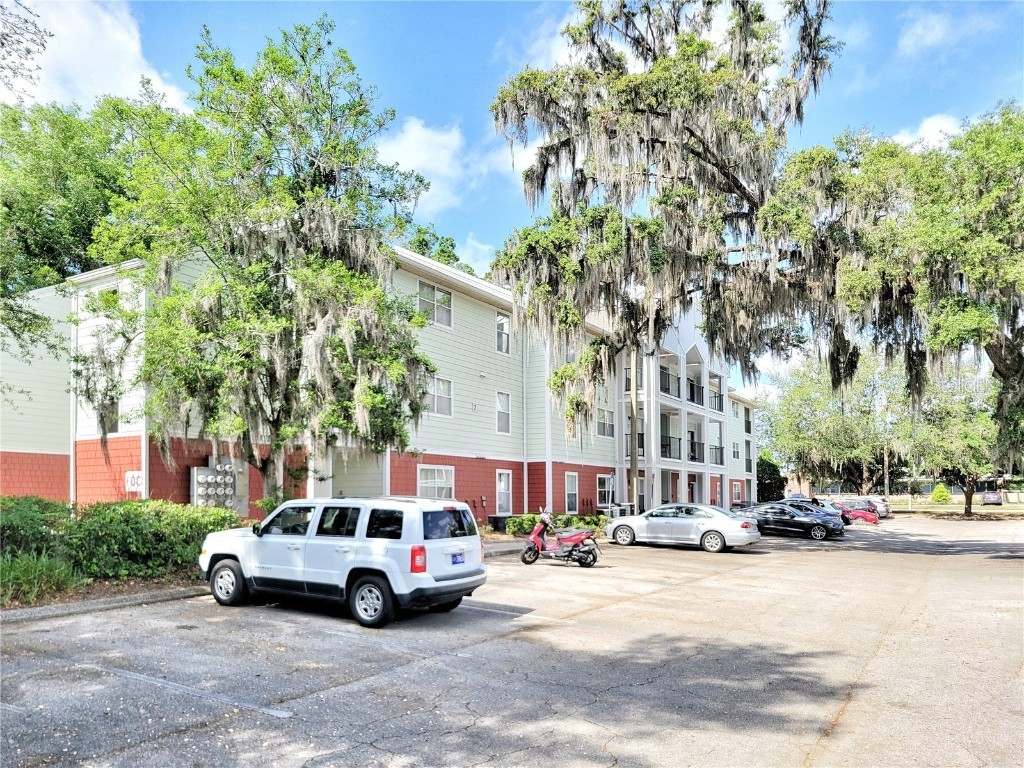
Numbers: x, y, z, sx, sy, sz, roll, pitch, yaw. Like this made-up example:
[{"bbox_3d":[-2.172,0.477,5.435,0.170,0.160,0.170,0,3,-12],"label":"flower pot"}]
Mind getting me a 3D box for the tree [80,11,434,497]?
[{"bbox_3d":[-5.127,-1.860,16.919,7.000,11.500,6.500,3,-8,-18],"label":"tree"}]

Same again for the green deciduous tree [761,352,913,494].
[{"bbox_3d":[30.245,4.279,71.863,13.600,13.800,12.500,-2,-8,23],"label":"green deciduous tree"}]

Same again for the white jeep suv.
[{"bbox_3d":[-2.588,2.487,11.484,4.410,1.660,1.800,-3,-8,29],"label":"white jeep suv"}]

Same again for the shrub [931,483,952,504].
[{"bbox_3d":[42.457,10.718,76.125,2.100,2.000,2.100,-3,-8,29],"label":"shrub"}]

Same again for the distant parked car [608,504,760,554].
[{"bbox_3d":[5.211,4.476,24.493,4.870,1.480,1.830,-3,-8,28],"label":"distant parked car"}]

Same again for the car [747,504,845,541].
[{"bbox_3d":[10.461,5.356,30.188,4.750,1.400,1.900,-3,-8,27],"label":"car"}]

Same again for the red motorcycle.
[{"bbox_3d":[1.187,3.722,18.378,1.920,1.250,0.720,-3,-8,27],"label":"red motorcycle"}]

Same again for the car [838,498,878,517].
[{"bbox_3d":[21.529,8.307,51.094,4.500,1.500,1.800,-3,-8,28],"label":"car"}]

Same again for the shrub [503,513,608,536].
[{"bbox_3d":[1.586,5.016,27.350,3.800,0.800,1.200,2,-7,-11],"label":"shrub"}]

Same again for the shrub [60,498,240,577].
[{"bbox_3d":[-6.839,3.012,14.978,1.400,1.250,3.400,-3,-8,28],"label":"shrub"}]

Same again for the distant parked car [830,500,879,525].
[{"bbox_3d":[19.090,7.662,45.589,4.400,1.430,1.780,-3,-8,28],"label":"distant parked car"}]

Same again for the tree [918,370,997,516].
[{"bbox_3d":[33.319,4.562,57.663,6.000,10.600,6.000,-3,-8,30],"label":"tree"}]

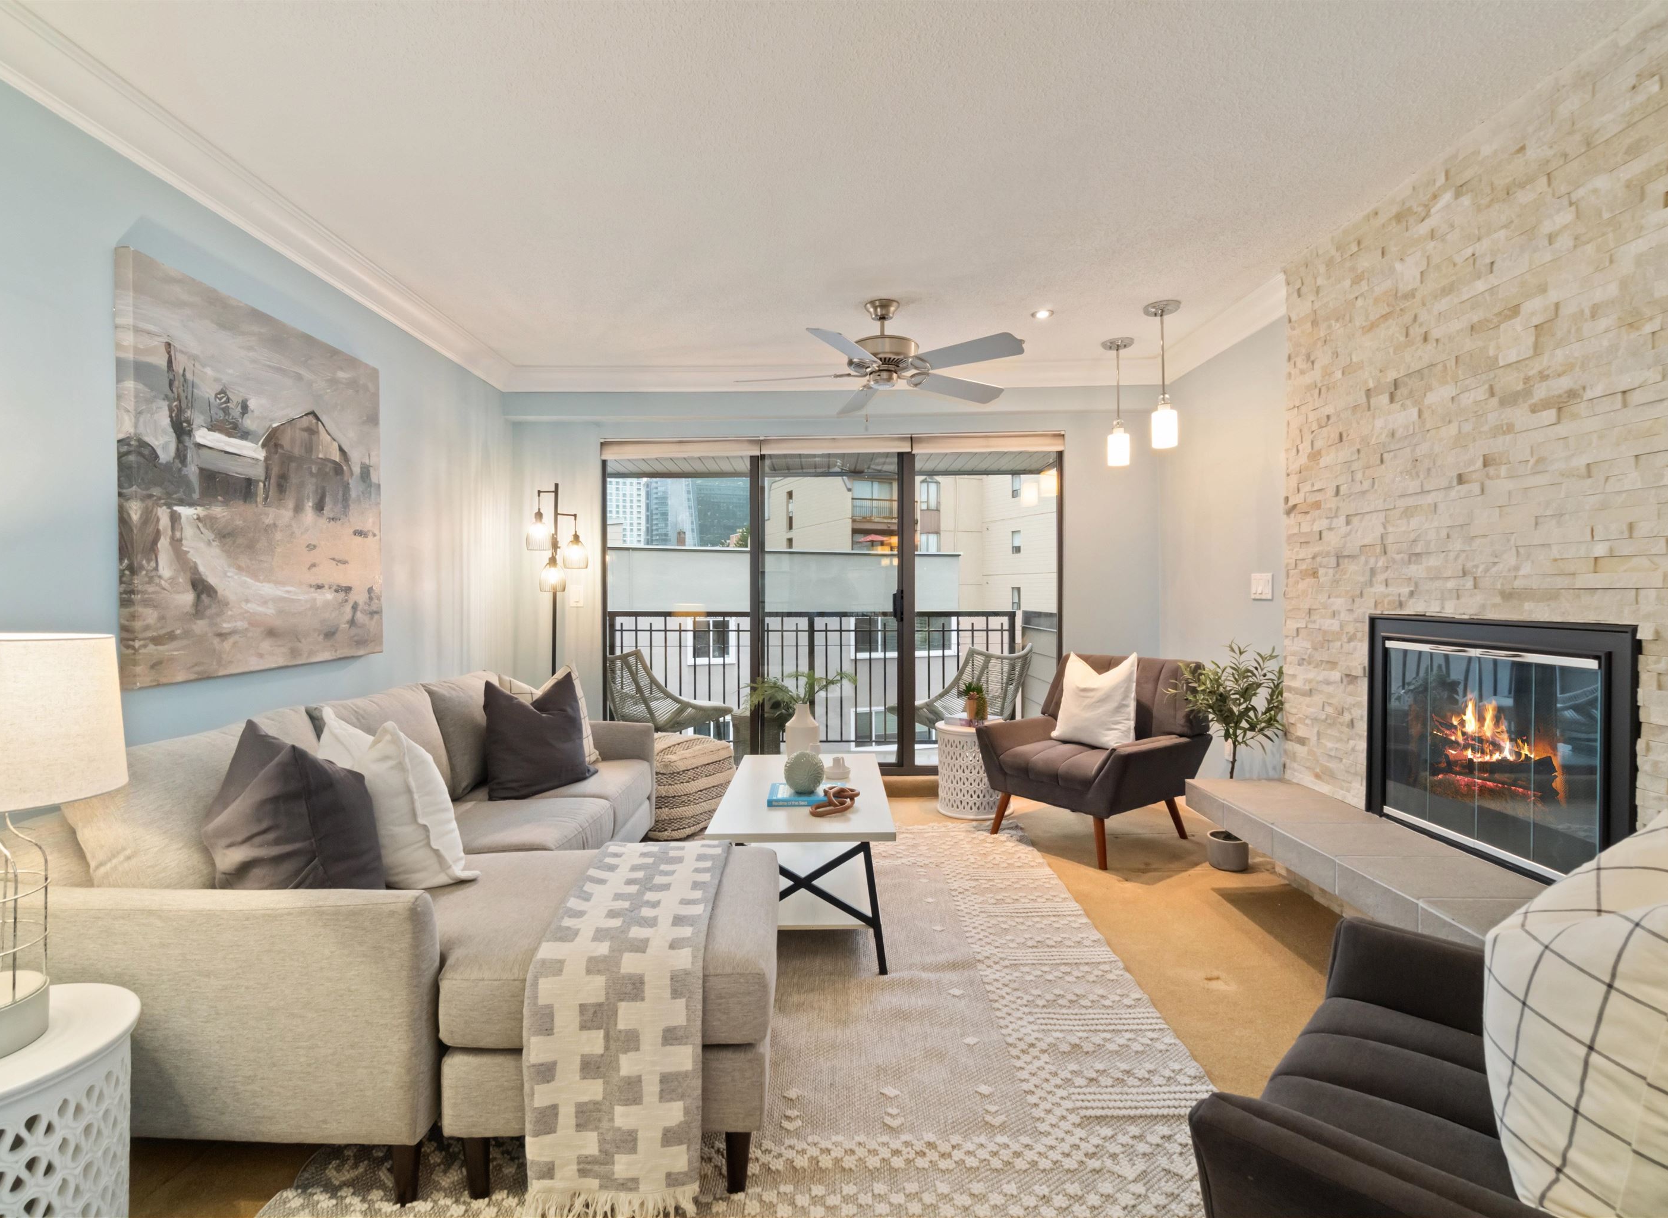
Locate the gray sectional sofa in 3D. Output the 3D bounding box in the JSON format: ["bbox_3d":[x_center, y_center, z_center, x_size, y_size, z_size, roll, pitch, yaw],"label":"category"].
[{"bbox_3d":[-0.931,0.725,2.464,1.620,0.860,2.050,0,1,-1],"label":"gray sectional sofa"}]

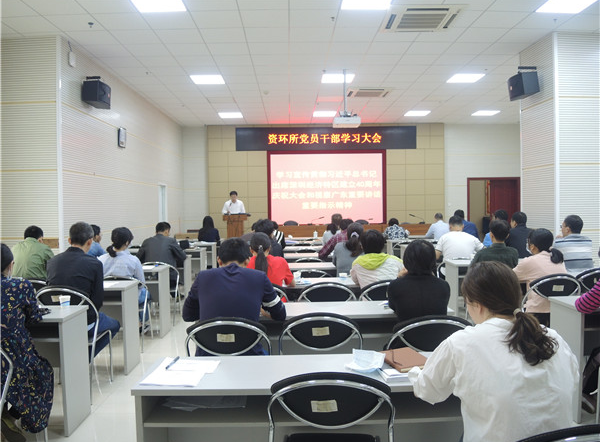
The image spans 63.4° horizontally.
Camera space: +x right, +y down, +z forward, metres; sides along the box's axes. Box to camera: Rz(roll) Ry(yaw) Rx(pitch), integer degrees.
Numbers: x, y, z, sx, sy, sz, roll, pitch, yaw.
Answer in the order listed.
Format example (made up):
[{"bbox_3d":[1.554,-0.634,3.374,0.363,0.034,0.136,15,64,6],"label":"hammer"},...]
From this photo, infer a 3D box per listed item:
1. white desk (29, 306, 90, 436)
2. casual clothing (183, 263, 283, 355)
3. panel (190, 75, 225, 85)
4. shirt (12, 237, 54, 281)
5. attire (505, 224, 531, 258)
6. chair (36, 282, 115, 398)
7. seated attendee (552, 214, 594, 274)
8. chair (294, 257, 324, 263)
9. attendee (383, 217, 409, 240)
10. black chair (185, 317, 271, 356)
[{"bbox_3d":[-2.181,1.005,3.243,1.400,0.750,0.450,-1,2,-1],"label":"white desk"},{"bbox_3d":[-0.372,0.542,2.829,0.580,0.625,0.460,-1,2,-1],"label":"casual clothing"},{"bbox_3d":[-1.700,-2.651,9.086,0.600,0.050,0.600,-1,2,-1],"label":"panel"},{"bbox_3d":[-2.826,0.511,5.265,0.480,0.690,0.400,-1,2,-1],"label":"shirt"},{"bbox_3d":[2.854,0.369,6.419,0.450,0.645,0.340,-1,2,-19],"label":"attire"},{"bbox_3d":[-1.739,0.920,3.800,0.500,0.870,0.550,-1,2,-1],"label":"chair"},{"bbox_3d":[2.878,0.598,5.268,0.500,1.300,0.750,-1,2,-13],"label":"seated attendee"},{"bbox_3d":[0.123,0.860,6.504,0.480,0.840,0.550,-1,2,-1],"label":"chair"},{"bbox_3d":[1.841,0.503,9.358,0.500,1.170,0.700,-1,2,-1],"label":"attendee"},{"bbox_3d":[-0.376,0.927,2.739,0.460,0.860,0.520,-1,2,-1],"label":"black chair"}]

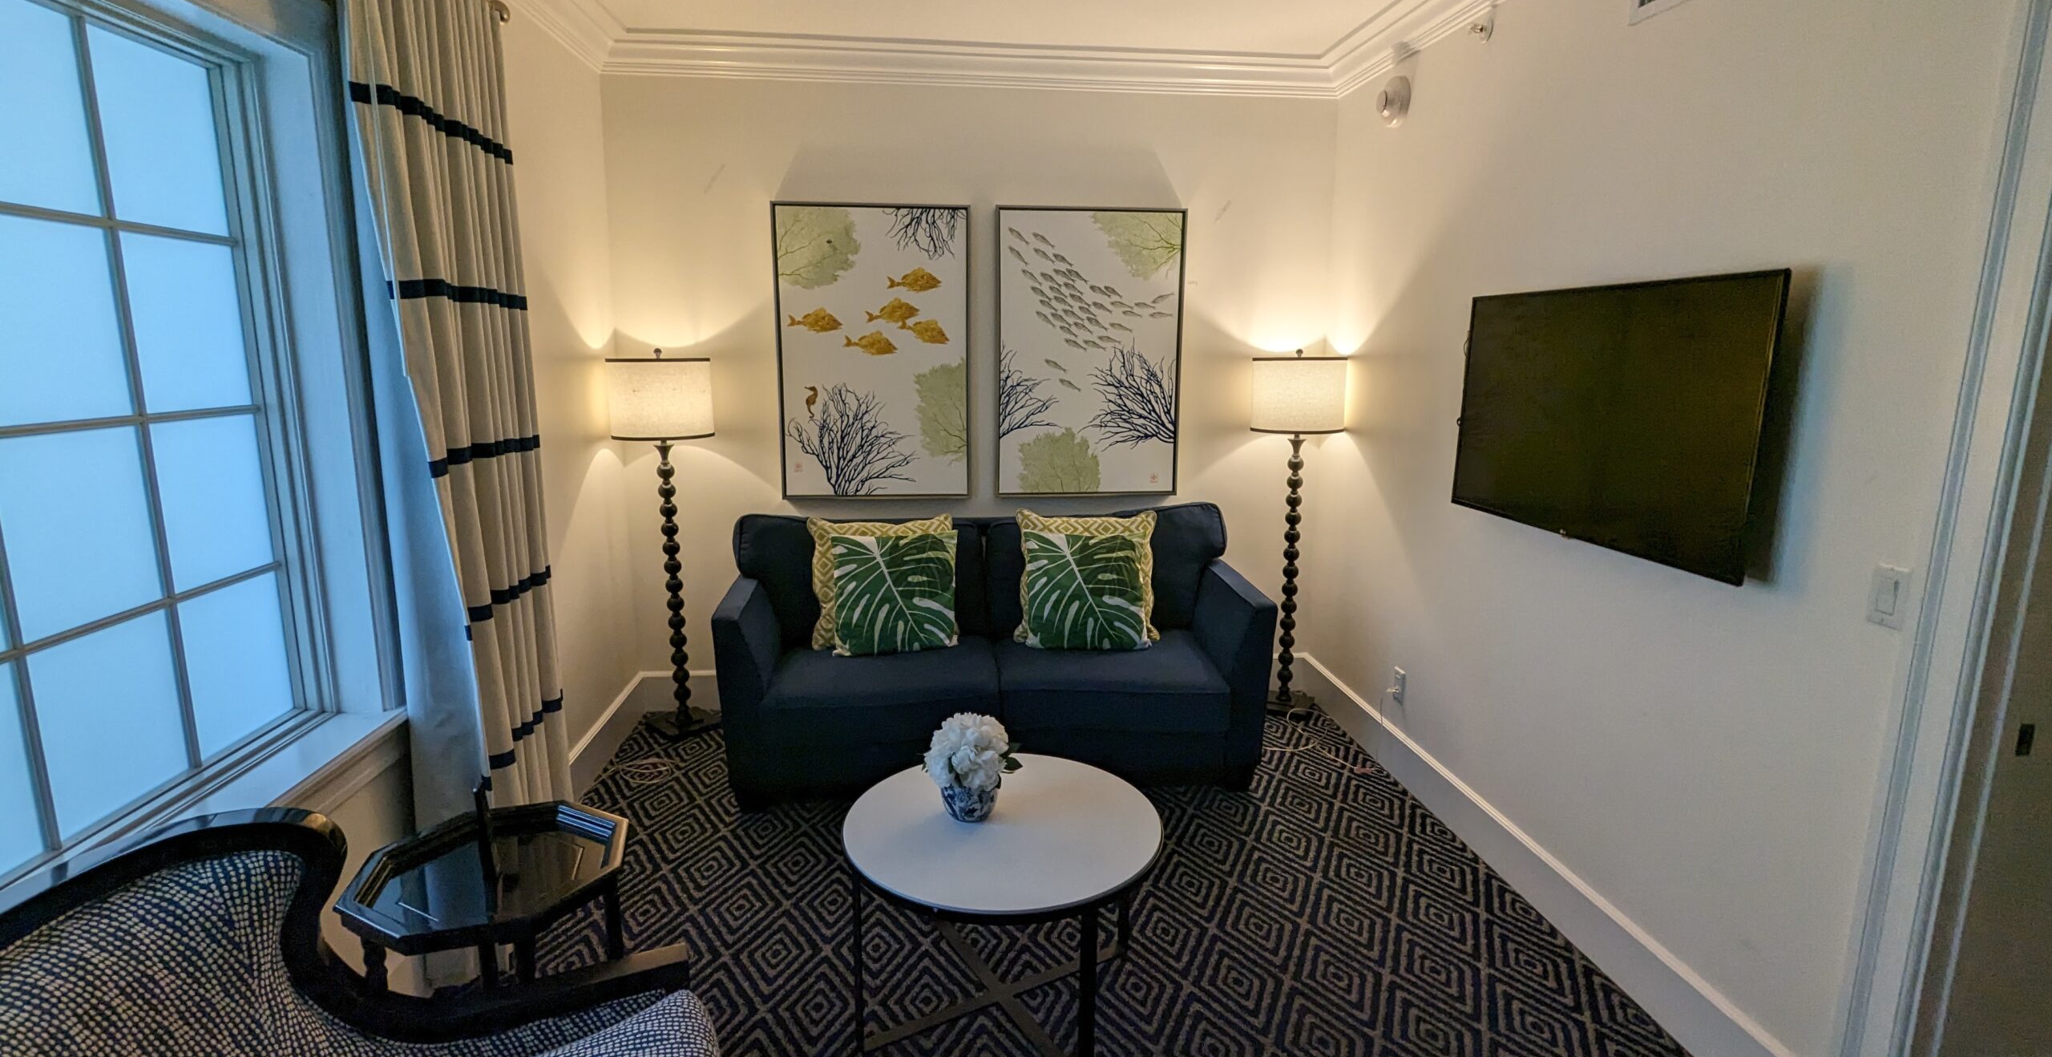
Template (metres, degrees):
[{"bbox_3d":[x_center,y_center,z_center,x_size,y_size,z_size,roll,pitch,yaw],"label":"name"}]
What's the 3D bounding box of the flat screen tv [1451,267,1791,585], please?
[{"bbox_3d":[1.451,-0.293,2.430,0.060,0.631,1.099,-1,11,-6],"label":"flat screen tv"}]

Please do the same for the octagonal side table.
[{"bbox_3d":[-1.056,0.950,1.946,0.478,0.587,0.478,-3,11,-16],"label":"octagonal side table"}]

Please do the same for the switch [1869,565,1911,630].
[{"bbox_3d":[1.574,0.126,1.732,0.010,0.115,0.071,-1,11,-6],"label":"switch"}]

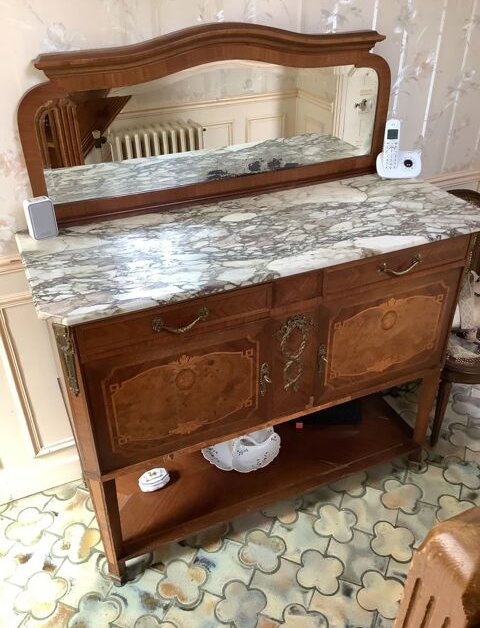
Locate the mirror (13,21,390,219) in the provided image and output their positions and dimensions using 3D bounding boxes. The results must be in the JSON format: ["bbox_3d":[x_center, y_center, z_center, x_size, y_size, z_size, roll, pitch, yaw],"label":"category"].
[{"bbox_3d":[-0.032,-0.527,1.536,1.050,0.452,0.060,-14,35,-20],"label":"mirror"}]

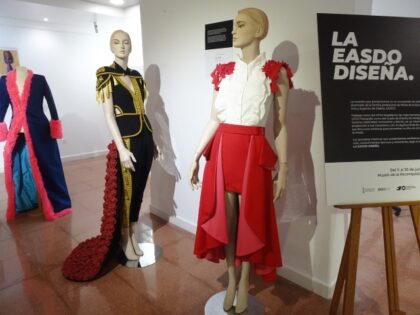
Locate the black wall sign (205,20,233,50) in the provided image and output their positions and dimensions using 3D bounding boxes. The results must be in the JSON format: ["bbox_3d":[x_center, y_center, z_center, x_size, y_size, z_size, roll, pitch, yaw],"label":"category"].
[{"bbox_3d":[0.071,-0.966,2.313,0.293,0.197,0.010,12,17,43],"label":"black wall sign"}]

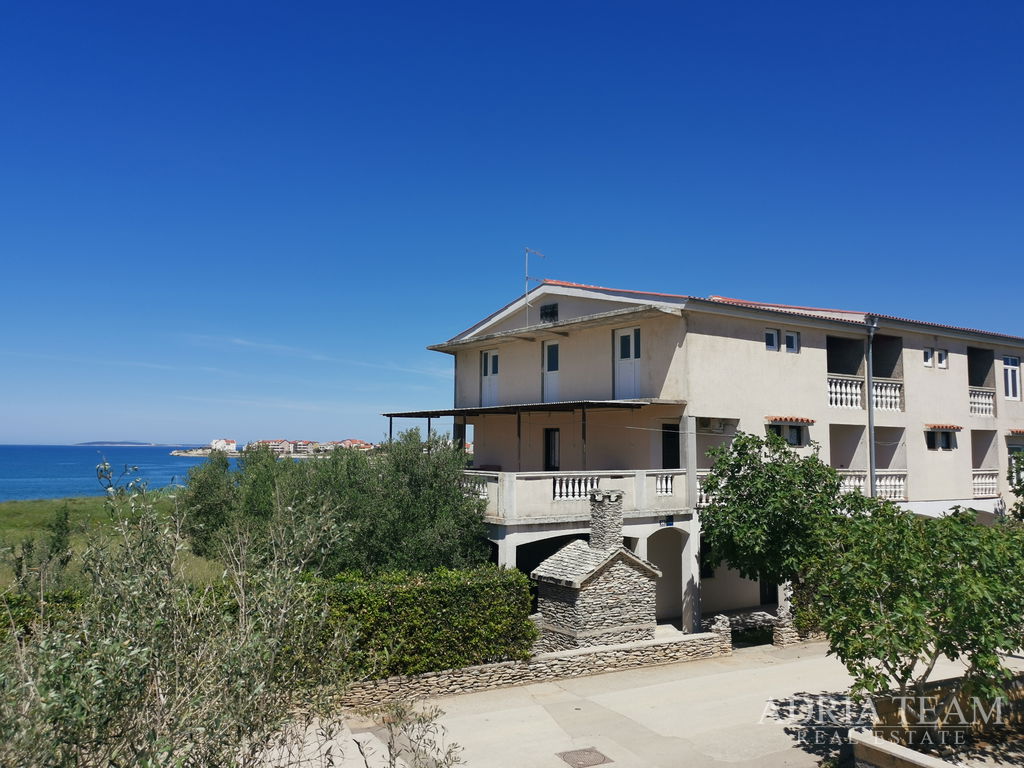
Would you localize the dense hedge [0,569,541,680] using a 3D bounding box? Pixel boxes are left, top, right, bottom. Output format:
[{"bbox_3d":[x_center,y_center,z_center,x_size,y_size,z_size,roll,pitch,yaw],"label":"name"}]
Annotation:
[{"bbox_3d":[-4.184,4.805,15.416,9.789,1.820,1.250,3,-5,-25],"label":"dense hedge"}]

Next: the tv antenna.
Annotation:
[{"bbox_3d":[0.817,-3.077,26.409,0.350,2.774,1.000,-4,-6,42],"label":"tv antenna"}]

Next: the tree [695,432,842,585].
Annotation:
[{"bbox_3d":[6.669,3.847,20.259,3.800,5.225,3.700,1,-5,0],"label":"tree"}]

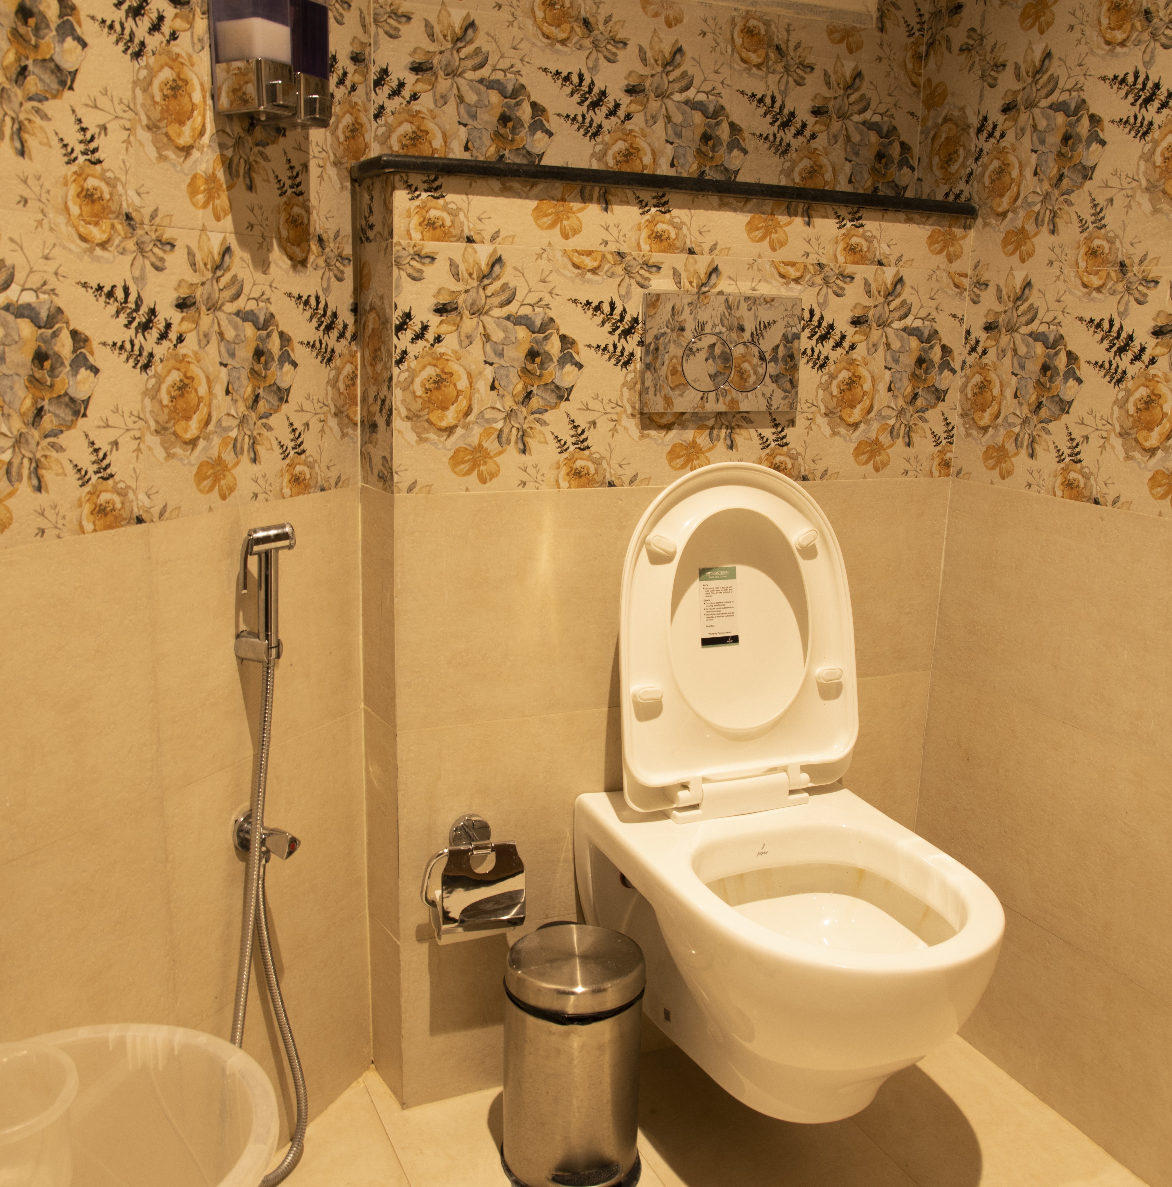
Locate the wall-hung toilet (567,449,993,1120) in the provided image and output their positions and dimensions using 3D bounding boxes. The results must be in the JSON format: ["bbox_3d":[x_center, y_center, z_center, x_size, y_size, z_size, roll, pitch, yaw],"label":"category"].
[{"bbox_3d":[0.278,0.274,1.441,0.370,0.816,0.552,-4,14,-24],"label":"wall-hung toilet"}]

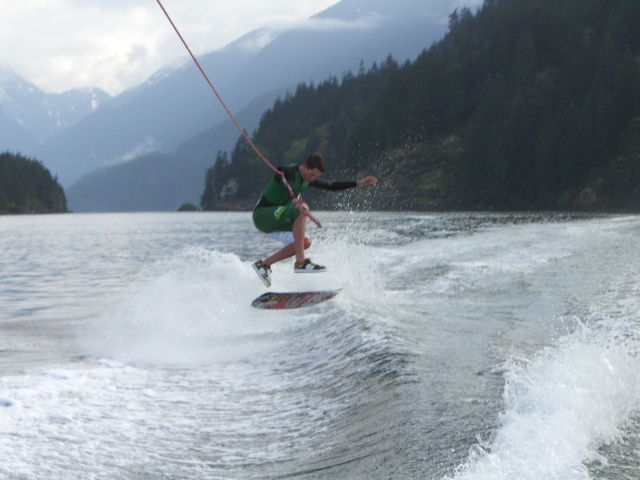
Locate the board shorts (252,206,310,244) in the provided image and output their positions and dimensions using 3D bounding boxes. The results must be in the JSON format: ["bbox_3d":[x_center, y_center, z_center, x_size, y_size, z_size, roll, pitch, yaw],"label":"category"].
[{"bbox_3d":[-0.323,-0.122,17.700,0.460,0.330,0.420,0,1,13],"label":"board shorts"}]

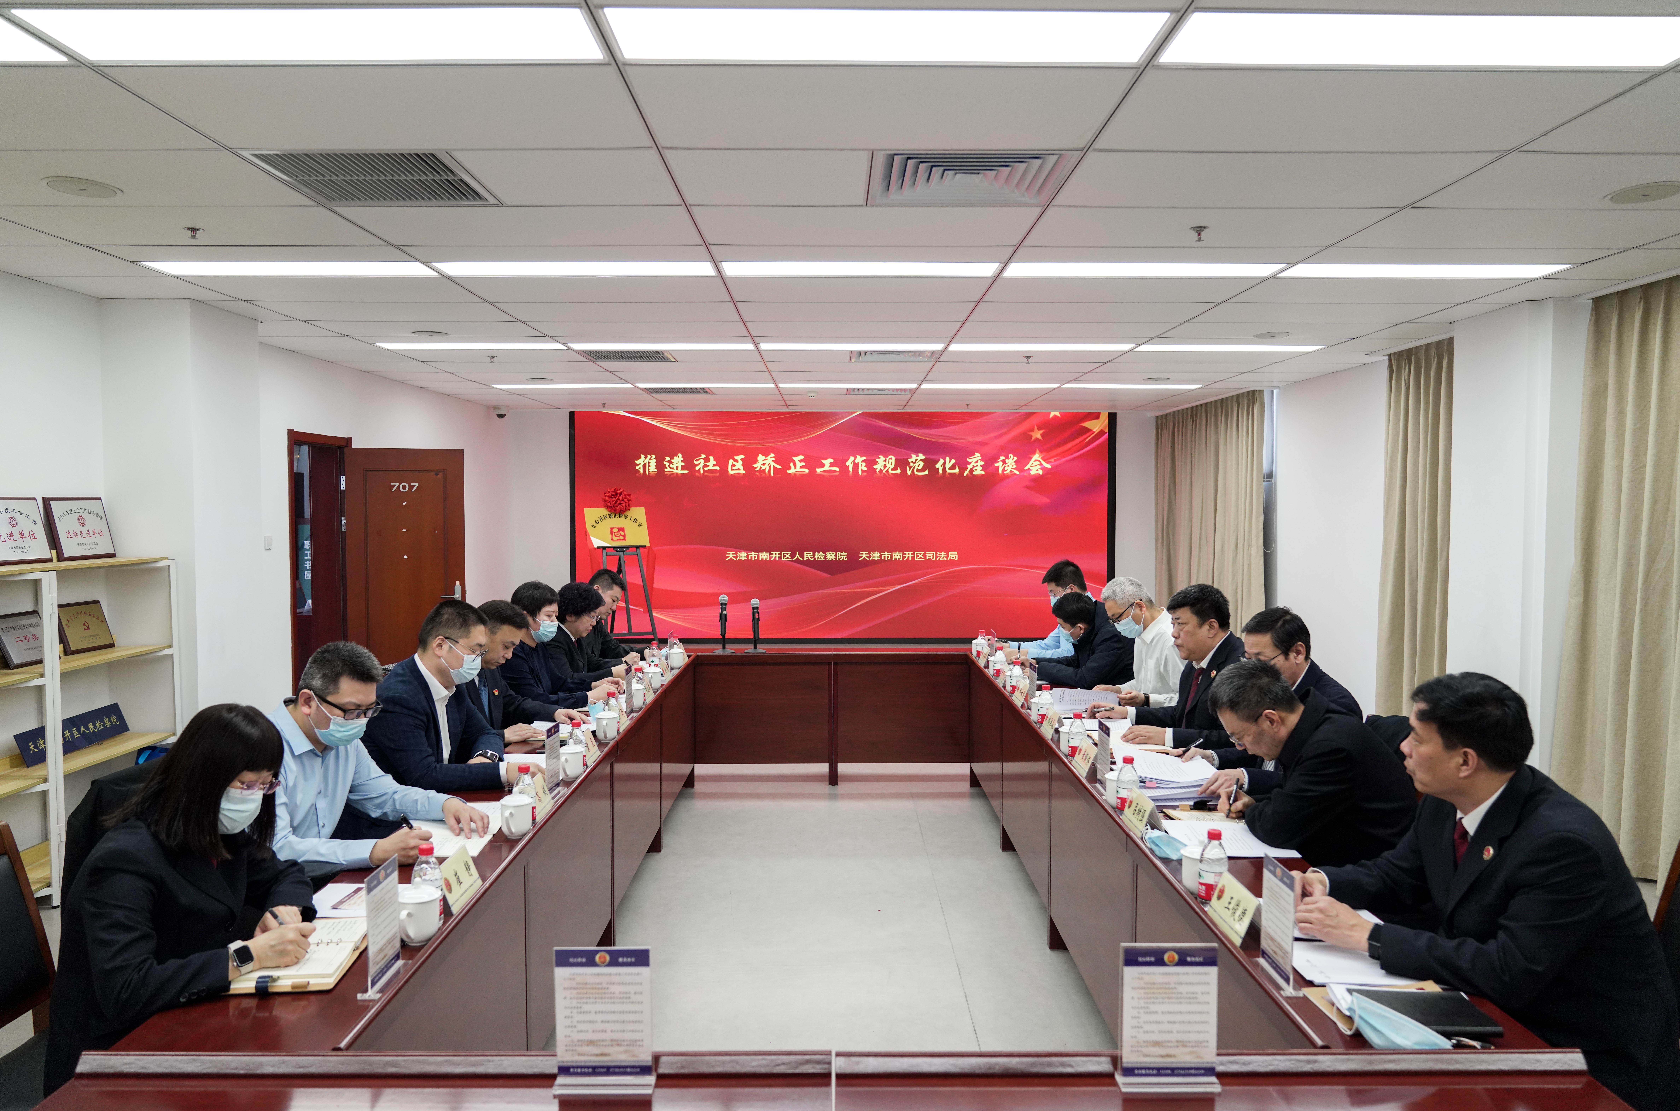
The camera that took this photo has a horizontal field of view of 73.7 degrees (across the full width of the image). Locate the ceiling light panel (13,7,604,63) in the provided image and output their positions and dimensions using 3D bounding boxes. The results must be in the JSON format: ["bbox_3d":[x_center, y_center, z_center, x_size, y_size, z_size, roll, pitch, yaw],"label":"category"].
[{"bbox_3d":[-1.103,-1.114,2.384,1.170,0.040,0.280,0,3,0],"label":"ceiling light panel"}]

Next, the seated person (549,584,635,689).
[{"bbox_3d":[-1.280,0.747,5.365,0.590,1.235,0.500,0,3,3],"label":"seated person"}]

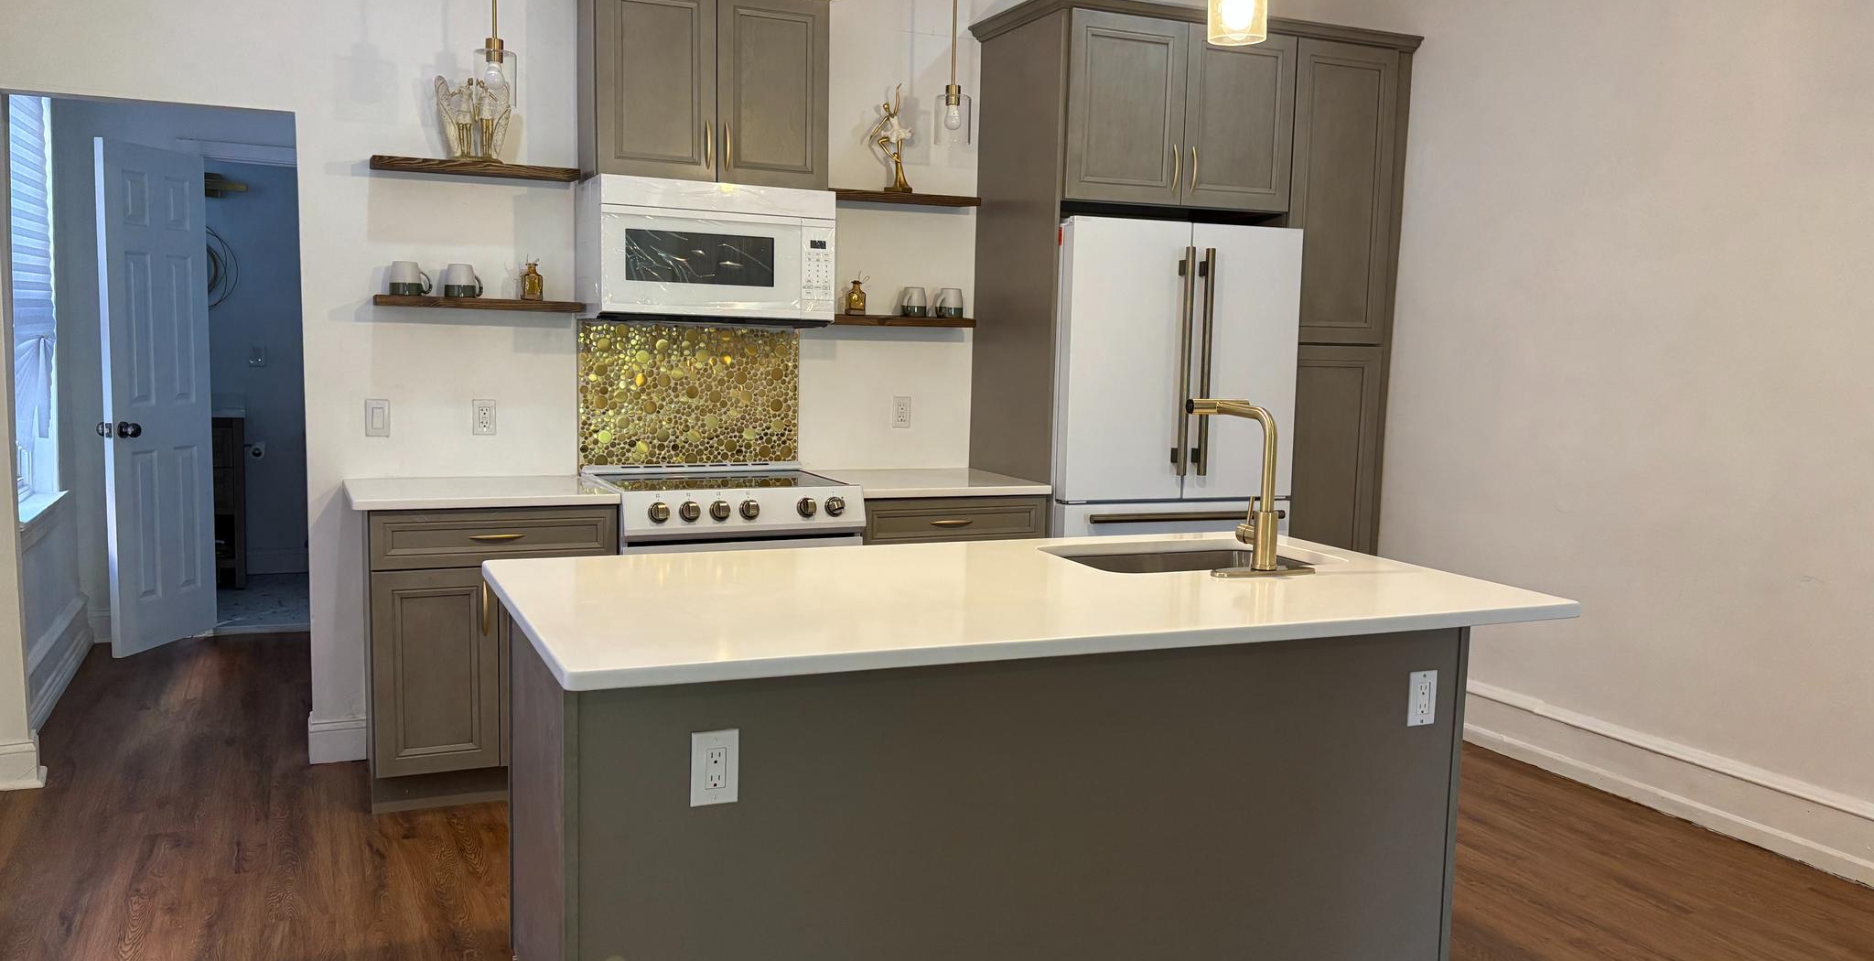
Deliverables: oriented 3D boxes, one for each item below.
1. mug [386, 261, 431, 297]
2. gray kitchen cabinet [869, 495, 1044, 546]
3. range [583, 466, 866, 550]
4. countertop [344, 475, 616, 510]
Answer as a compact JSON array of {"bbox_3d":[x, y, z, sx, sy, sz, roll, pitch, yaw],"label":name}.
[{"bbox_3d":[-1.649,-0.627,4.421,0.125,0.115,0.097,-1,6,-24],"label":"mug"},{"bbox_3d":[-0.070,0.463,5.002,0.671,0.884,0.610,-1,6,-24],"label":"gray kitchen cabinet"},{"bbox_3d":[-0.723,0.458,4.656,0.772,0.933,0.700,-1,6,-24],"label":"range"},{"bbox_3d":[-1.423,0.037,4.360,0.740,0.028,0.610,-1,6,-24],"label":"countertop"}]

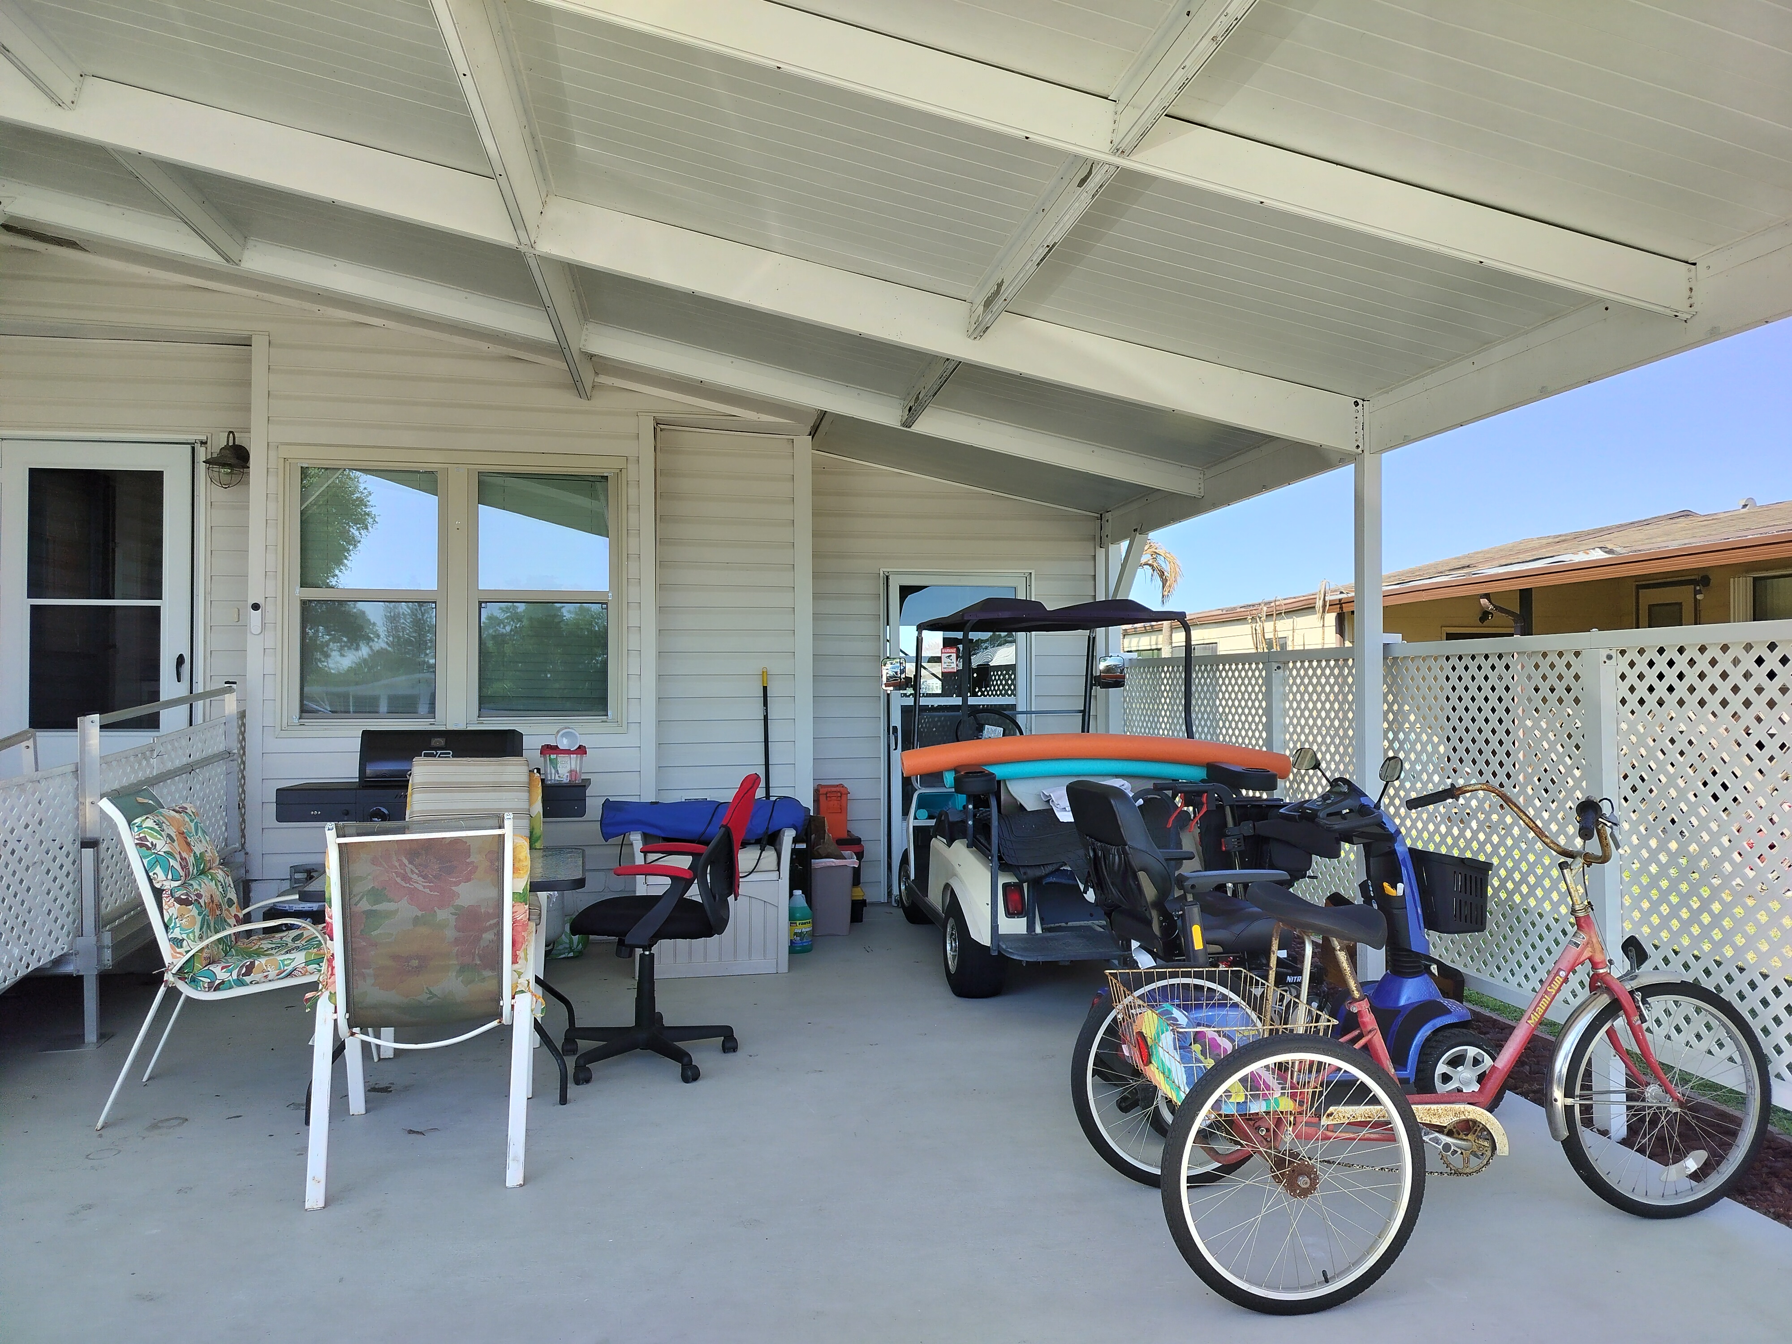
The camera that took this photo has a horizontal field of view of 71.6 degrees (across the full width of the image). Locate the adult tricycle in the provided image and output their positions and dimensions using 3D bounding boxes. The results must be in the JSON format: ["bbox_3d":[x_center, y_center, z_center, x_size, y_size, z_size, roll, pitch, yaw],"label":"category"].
[{"bbox_3d":[1.392,0.840,3.106,1.770,1.100,0.750,0,-1,-8],"label":"adult tricycle"}]

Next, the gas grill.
[{"bbox_3d":[-2.118,0.845,5.812,1.330,1.150,0.580,0,-1,-9],"label":"gas grill"}]

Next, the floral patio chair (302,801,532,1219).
[{"bbox_3d":[-1.359,0.891,3.644,0.580,1.005,0.770,0,-1,-16],"label":"floral patio chair"}]

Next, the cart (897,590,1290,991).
[{"bbox_3d":[0.722,0.536,6.099,1.280,1.780,2.660,0,-1,-6],"label":"cart"}]

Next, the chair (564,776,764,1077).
[{"bbox_3d":[-0.859,0.885,4.479,0.700,1.040,0.650,0,-1,-3],"label":"chair"}]

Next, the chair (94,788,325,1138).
[{"bbox_3d":[-2.152,0.897,4.138,0.770,1.005,0.580,0,-1,-17],"label":"chair"}]

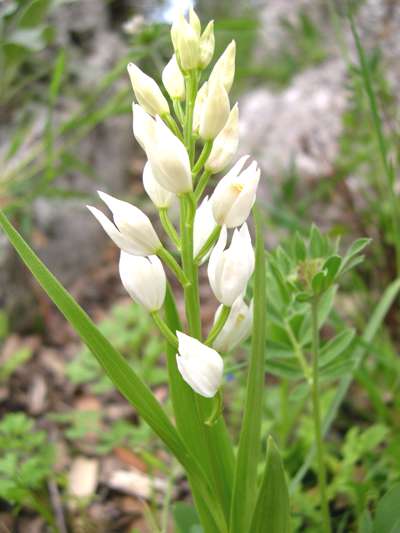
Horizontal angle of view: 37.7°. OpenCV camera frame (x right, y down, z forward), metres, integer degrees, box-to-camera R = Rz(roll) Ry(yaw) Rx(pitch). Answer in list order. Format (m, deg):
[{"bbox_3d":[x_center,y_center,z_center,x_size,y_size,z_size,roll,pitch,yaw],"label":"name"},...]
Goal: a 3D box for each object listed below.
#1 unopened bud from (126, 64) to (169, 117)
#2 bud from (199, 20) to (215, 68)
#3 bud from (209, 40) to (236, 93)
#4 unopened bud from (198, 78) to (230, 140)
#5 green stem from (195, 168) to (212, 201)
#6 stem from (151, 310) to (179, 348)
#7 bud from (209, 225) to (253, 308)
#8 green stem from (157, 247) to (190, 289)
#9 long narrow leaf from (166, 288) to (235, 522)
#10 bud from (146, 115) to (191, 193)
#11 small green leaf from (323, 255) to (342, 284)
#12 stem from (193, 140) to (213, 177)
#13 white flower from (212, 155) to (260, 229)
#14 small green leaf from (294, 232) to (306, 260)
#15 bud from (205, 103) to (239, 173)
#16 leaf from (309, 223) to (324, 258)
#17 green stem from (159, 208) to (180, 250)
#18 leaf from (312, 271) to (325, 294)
[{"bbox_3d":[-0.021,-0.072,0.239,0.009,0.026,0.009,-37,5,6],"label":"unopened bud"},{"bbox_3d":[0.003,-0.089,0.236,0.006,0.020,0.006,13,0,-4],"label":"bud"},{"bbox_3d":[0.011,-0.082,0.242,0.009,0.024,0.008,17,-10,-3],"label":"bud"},{"bbox_3d":[0.006,-0.062,0.232,0.011,0.024,0.011,11,6,0],"label":"unopened bud"},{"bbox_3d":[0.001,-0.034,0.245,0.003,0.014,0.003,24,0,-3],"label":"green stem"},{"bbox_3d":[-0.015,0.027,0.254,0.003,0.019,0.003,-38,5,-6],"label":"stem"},{"bbox_3d":[0.013,0.000,0.234,0.017,0.032,0.016,6,12,-11],"label":"bud"},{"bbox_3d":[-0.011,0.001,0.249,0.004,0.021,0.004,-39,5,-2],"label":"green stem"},{"bbox_3d":[-0.002,0.060,0.252,0.022,0.104,0.013,-10,0,0],"label":"long narrow leaf"},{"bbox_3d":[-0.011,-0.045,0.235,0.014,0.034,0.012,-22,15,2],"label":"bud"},{"bbox_3d":[0.067,0.003,0.300,0.008,0.018,0.005,30,11,0],"label":"small green leaf"},{"bbox_3d":[0.001,-0.044,0.238,0.003,0.015,0.003,22,6,0],"label":"stem"},{"bbox_3d":[0.014,-0.030,0.234,0.017,0.028,0.015,11,12,-21],"label":"white flower"},{"bbox_3d":[0.052,-0.011,0.305,0.005,0.015,0.003,-8,6,0],"label":"small green leaf"},{"bbox_3d":[0.009,-0.053,0.240,0.011,0.030,0.011,20,6,0],"label":"bud"},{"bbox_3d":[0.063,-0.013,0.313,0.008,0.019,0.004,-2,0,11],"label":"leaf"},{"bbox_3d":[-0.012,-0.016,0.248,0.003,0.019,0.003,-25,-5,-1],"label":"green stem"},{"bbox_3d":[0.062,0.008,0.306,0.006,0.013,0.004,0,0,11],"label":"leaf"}]

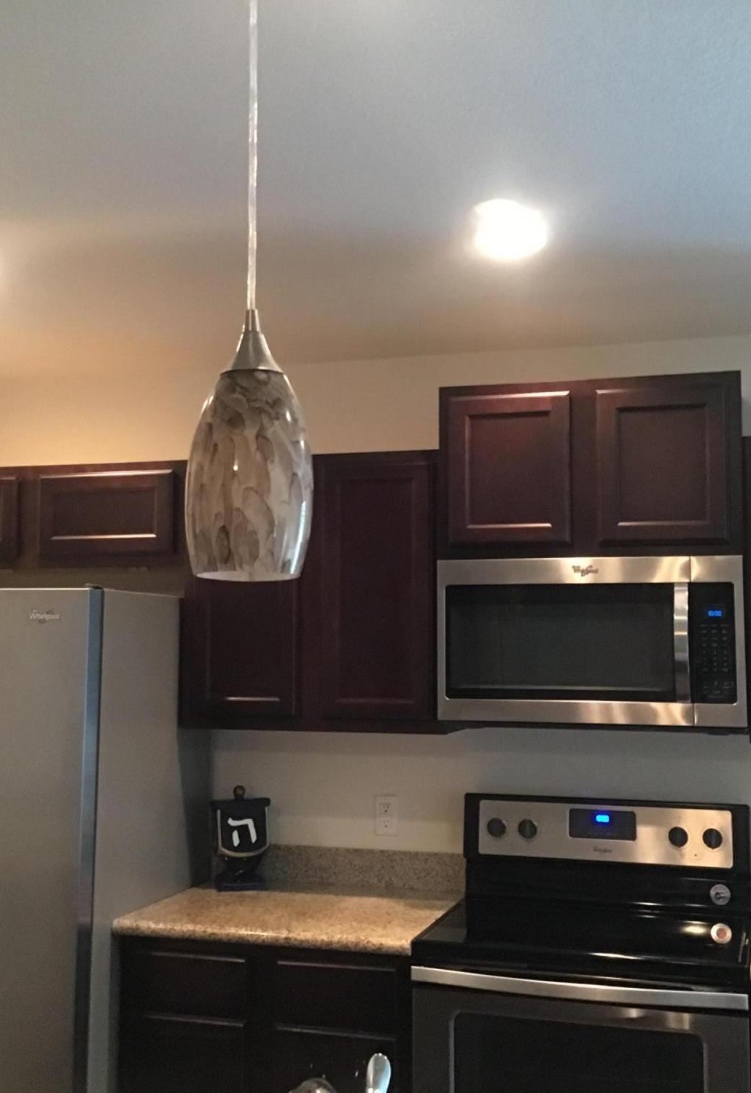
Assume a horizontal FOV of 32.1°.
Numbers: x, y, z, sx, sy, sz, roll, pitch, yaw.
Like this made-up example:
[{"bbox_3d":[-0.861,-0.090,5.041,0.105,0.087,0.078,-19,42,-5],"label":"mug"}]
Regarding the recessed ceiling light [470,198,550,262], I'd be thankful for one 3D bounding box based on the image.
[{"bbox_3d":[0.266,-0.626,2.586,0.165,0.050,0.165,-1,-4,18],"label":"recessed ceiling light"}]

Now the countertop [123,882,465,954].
[{"bbox_3d":[-0.191,0.973,3.473,0.782,0.037,0.639,-1,-4,18],"label":"countertop"}]

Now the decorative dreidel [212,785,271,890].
[{"bbox_3d":[-0.387,0.833,3.758,0.155,0.290,0.135,1,-4,-11],"label":"decorative dreidel"}]

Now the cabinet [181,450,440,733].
[{"bbox_3d":[-0.141,0.134,3.677,0.747,0.749,0.326,-1,-4,18],"label":"cabinet"}]

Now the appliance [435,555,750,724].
[{"bbox_3d":[0.583,0.253,3.432,0.759,0.421,0.408,-1,-4,17],"label":"appliance"}]

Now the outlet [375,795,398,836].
[{"bbox_3d":[0.029,0.774,3.751,0.068,0.116,0.008,-1,-4,18],"label":"outlet"}]

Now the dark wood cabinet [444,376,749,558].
[{"bbox_3d":[0.582,-0.185,3.470,0.768,0.466,0.326,-1,-4,18],"label":"dark wood cabinet"}]

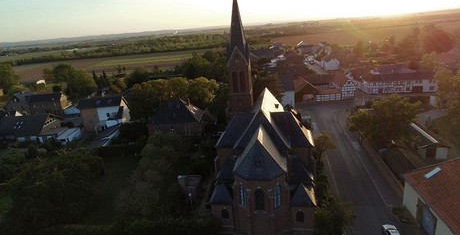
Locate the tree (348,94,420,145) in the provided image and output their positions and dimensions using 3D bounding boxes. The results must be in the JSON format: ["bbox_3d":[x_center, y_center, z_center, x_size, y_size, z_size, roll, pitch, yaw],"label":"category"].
[{"bbox_3d":[38.050,-0.670,74.983,16.800,10.200,13.800,-4,17,0],"label":"tree"}]

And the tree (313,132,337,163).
[{"bbox_3d":[20.091,6.751,62.375,4.900,6.700,4.900,-4,17,0],"label":"tree"}]

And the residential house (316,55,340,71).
[{"bbox_3d":[62.383,-34.064,183.370,8.500,7.600,14.000,-5,17,-3],"label":"residential house"}]

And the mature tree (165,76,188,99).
[{"bbox_3d":[-21.084,-9.367,120.135,10.000,14.630,10.000,-4,17,0],"label":"mature tree"}]

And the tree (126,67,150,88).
[{"bbox_3d":[-52.741,-22.185,171.929,12.500,13.220,12.000,-4,17,0],"label":"tree"}]

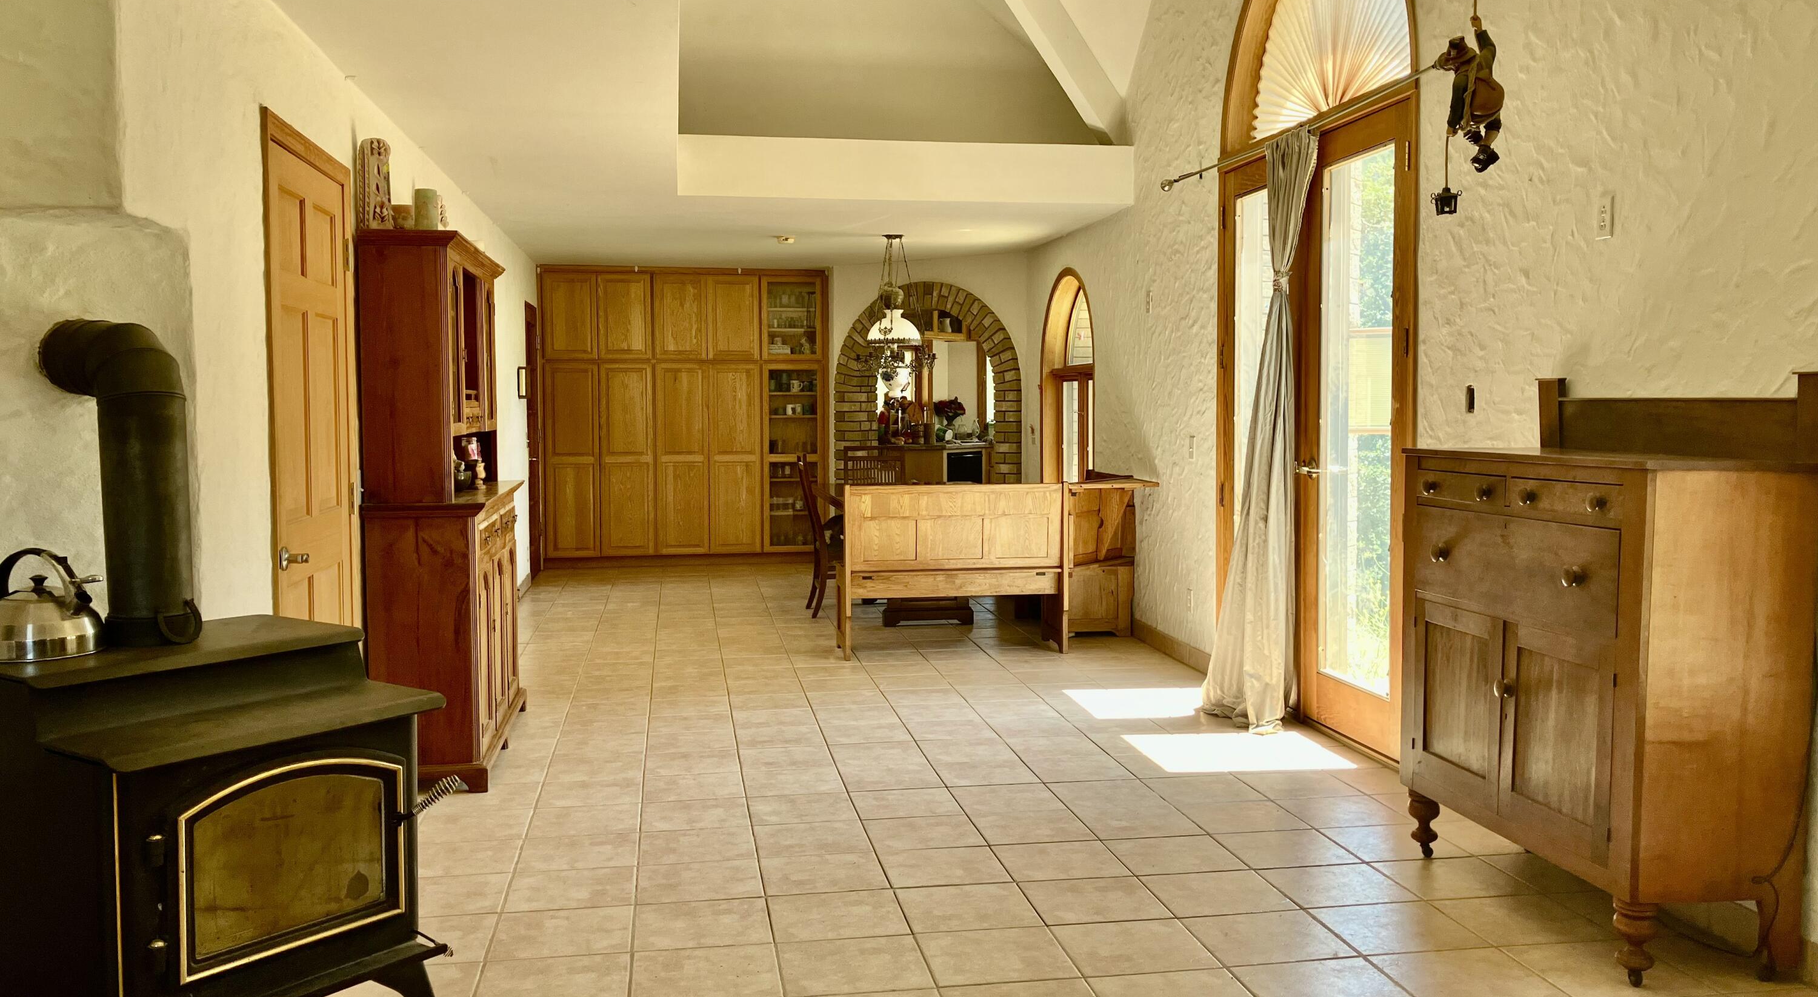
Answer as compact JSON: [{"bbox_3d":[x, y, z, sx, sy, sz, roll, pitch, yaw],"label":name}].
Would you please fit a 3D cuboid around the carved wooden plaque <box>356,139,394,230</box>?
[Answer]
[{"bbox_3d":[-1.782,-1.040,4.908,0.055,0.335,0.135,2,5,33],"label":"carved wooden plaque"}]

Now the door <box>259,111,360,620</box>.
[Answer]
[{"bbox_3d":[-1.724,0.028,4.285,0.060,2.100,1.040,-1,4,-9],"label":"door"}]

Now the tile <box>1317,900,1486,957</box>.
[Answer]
[{"bbox_3d":[1.204,1.065,3.628,0.332,0.014,0.324,-1,4,-9],"label":"tile"}]

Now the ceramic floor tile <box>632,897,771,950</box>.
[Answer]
[{"bbox_3d":[-0.517,1.072,3.681,0.332,0.014,0.324,-1,4,-9],"label":"ceramic floor tile"}]

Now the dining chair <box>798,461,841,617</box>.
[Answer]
[{"bbox_3d":[-0.407,0.214,9.094,0.550,0.980,0.460,-1,4,-9],"label":"dining chair"}]

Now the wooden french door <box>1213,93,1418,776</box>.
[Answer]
[{"bbox_3d":[1.625,-0.269,5.938,0.110,2.339,1.842,-1,4,-8],"label":"wooden french door"}]

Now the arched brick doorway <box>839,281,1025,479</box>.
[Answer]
[{"bbox_3d":[0.182,-0.527,11.070,1.665,2.164,0.250,2,4,33],"label":"arched brick doorway"}]

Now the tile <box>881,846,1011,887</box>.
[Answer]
[{"bbox_3d":[0.096,1.025,4.066,0.320,0.010,0.320,-1,4,-9],"label":"tile"}]

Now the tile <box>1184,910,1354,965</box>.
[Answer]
[{"bbox_3d":[0.857,1.055,3.525,0.320,0.010,0.320,-1,4,-9],"label":"tile"}]

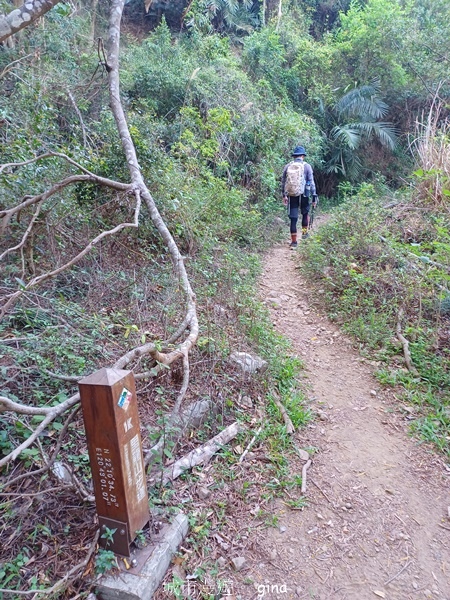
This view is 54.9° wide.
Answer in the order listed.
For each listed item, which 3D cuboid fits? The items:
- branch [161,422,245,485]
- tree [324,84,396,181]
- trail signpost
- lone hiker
[{"bbox_3d":[-0.115,0.862,2.452,0.571,0.075,0.080,-19,22,-41],"label":"branch"},{"bbox_3d":[3.235,-4.035,10.500,1.550,2.100,1.500,-2,14,0],"label":"tree"},{"bbox_3d":[-0.464,0.683,1.863,0.151,0.830,0.151,2,15,21],"label":"trail signpost"},{"bbox_3d":[1.295,-1.773,7.481,0.540,1.680,0.520,2,14,17],"label":"lone hiker"}]

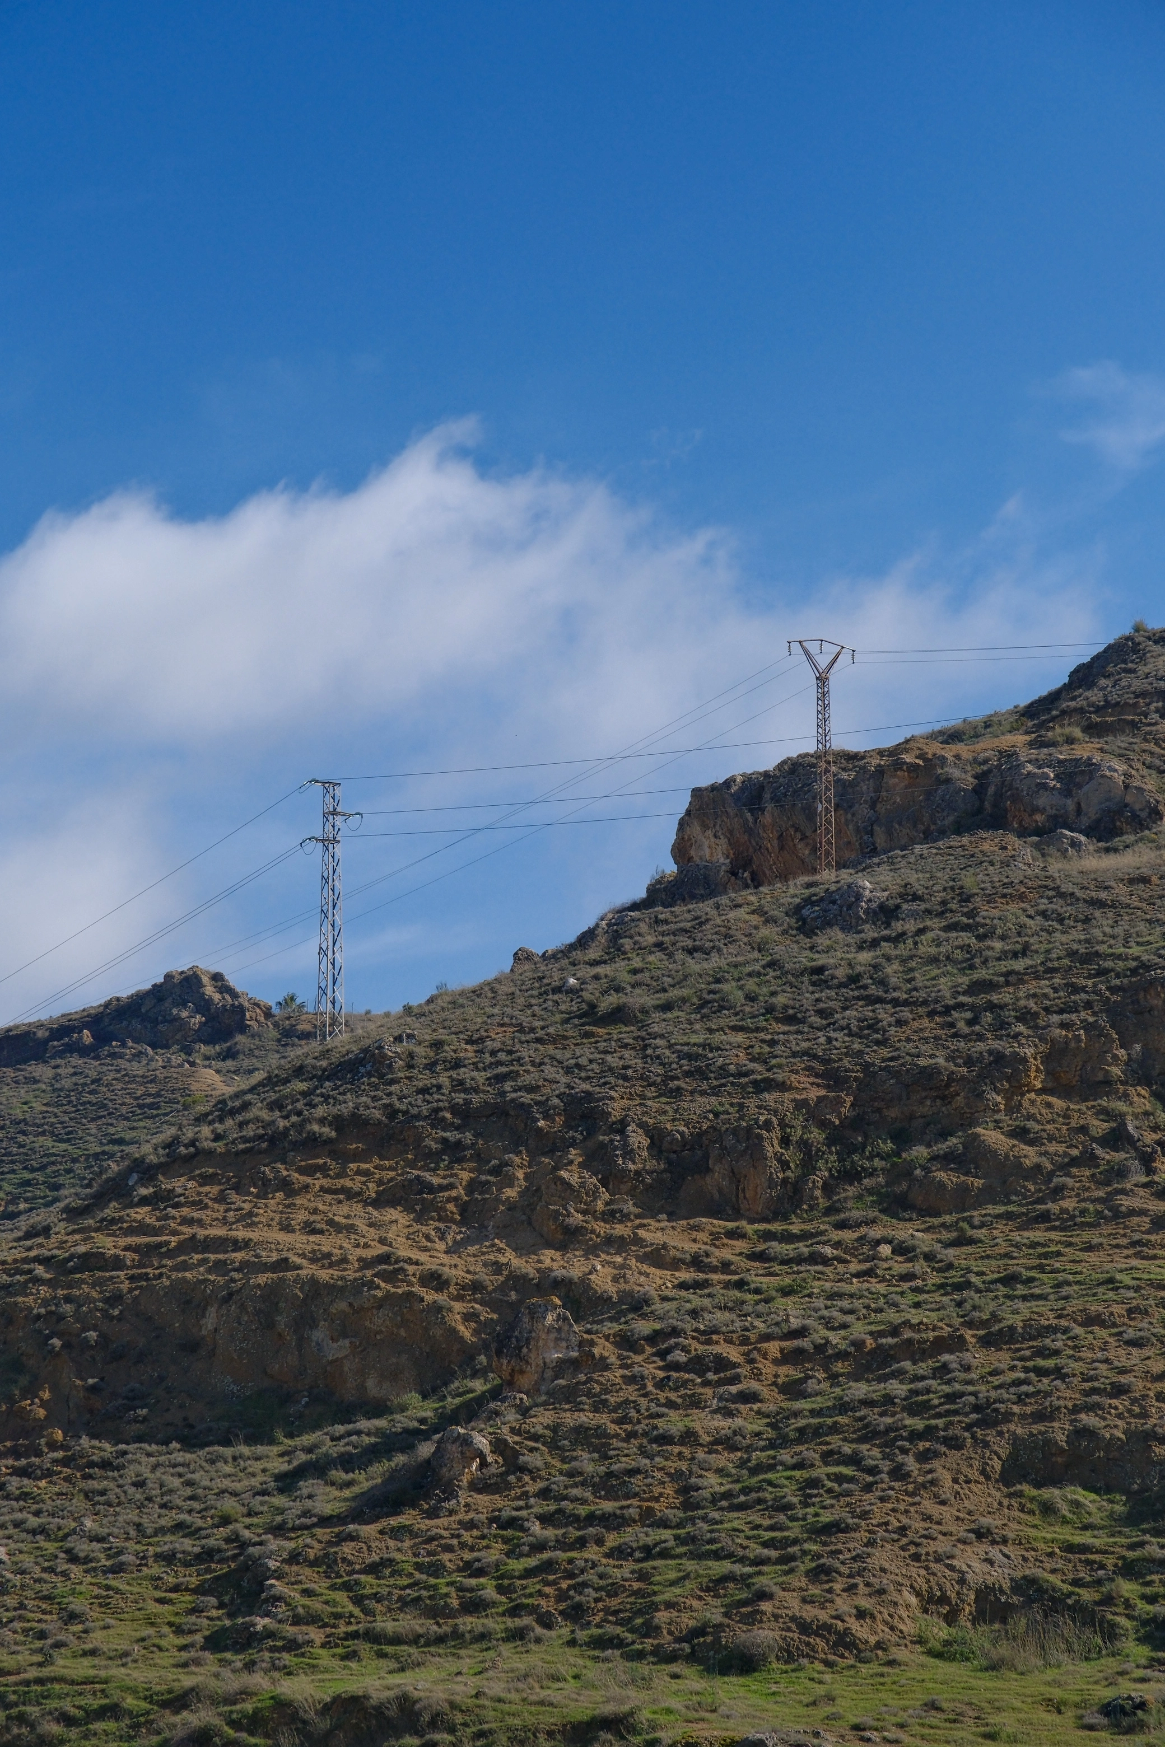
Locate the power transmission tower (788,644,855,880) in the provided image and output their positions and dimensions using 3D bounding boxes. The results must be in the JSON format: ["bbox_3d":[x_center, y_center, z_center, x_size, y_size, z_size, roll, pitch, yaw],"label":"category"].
[{"bbox_3d":[12.808,-6.176,310.000,4.150,12.750,0.700,5,-12,-30],"label":"power transmission tower"}]

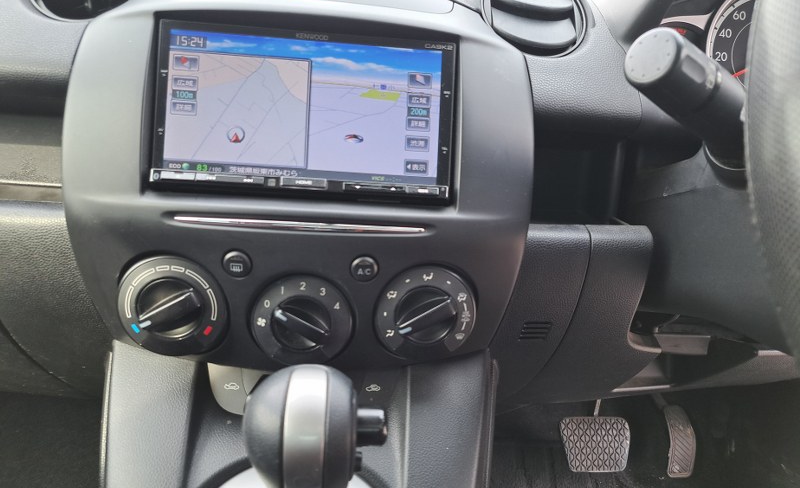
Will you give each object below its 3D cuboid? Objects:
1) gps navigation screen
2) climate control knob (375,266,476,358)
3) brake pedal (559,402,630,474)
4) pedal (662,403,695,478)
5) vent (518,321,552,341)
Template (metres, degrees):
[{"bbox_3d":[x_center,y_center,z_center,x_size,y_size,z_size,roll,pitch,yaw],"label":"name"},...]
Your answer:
[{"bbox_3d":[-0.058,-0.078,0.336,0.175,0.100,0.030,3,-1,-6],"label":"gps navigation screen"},{"bbox_3d":[0.015,0.039,0.318,0.058,0.058,0.026,2,10,-6],"label":"climate control knob"},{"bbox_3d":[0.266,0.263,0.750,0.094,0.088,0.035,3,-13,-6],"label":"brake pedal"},{"bbox_3d":[0.394,0.278,0.780,0.045,0.112,0.032,3,-15,-6],"label":"pedal"},{"bbox_3d":[0.089,0.057,0.365,0.022,0.015,0.006,3,18,-6],"label":"vent"}]

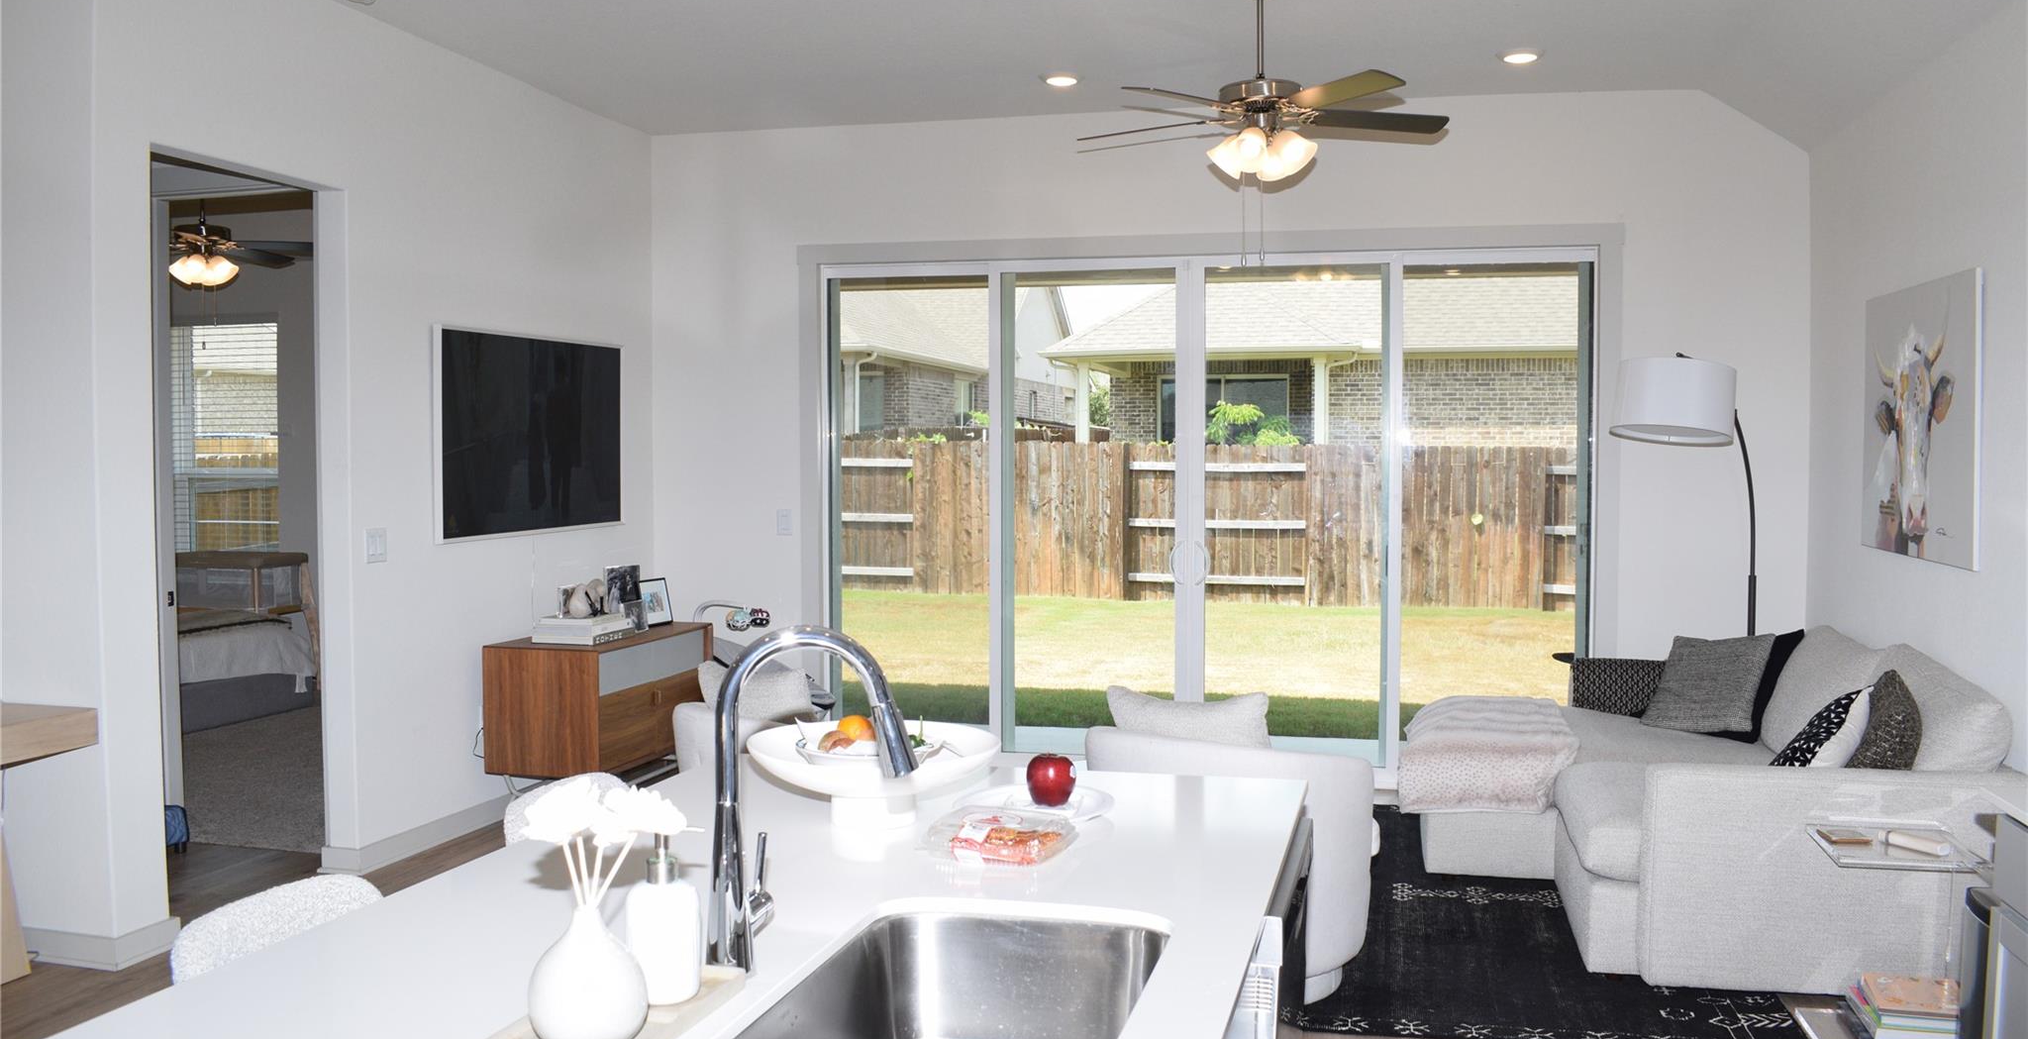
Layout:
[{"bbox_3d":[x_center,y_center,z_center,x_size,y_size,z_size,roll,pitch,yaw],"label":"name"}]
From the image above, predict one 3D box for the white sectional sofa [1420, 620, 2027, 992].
[{"bbox_3d":[2.259,0.877,5.362,1.580,0.925,2.050,1,3,15],"label":"white sectional sofa"}]

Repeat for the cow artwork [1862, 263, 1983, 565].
[{"bbox_3d":[2.808,-0.302,4.734,0.027,0.845,1.060,1,3,15],"label":"cow artwork"}]

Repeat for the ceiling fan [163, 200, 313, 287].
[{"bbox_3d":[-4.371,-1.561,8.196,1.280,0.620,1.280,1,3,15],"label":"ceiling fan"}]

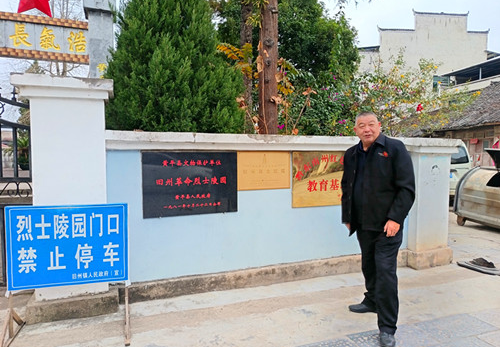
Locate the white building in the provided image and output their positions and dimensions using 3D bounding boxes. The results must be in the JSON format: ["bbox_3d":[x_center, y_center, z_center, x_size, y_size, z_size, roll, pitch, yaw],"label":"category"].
[{"bbox_3d":[11.967,-5.494,28.242,9.260,11.870,8.000,0,3,-5],"label":"white building"}]

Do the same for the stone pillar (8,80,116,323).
[{"bbox_3d":[-1.586,0.202,3.110,0.710,1.970,0.640,-1,3,-21],"label":"stone pillar"}]

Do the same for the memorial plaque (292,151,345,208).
[{"bbox_3d":[0.888,0.067,3.920,0.910,0.610,0.030,-1,3,-21],"label":"memorial plaque"}]

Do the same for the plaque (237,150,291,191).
[{"bbox_3d":[0.154,-0.027,3.634,0.600,0.400,0.030,-1,3,-21],"label":"plaque"}]

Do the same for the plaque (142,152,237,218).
[{"bbox_3d":[-0.559,0.101,3.366,0.920,0.620,0.030,-1,3,-21],"label":"plaque"}]

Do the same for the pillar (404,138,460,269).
[{"bbox_3d":[2.224,0.363,4.559,0.640,1.580,0.600,-1,3,-21],"label":"pillar"}]

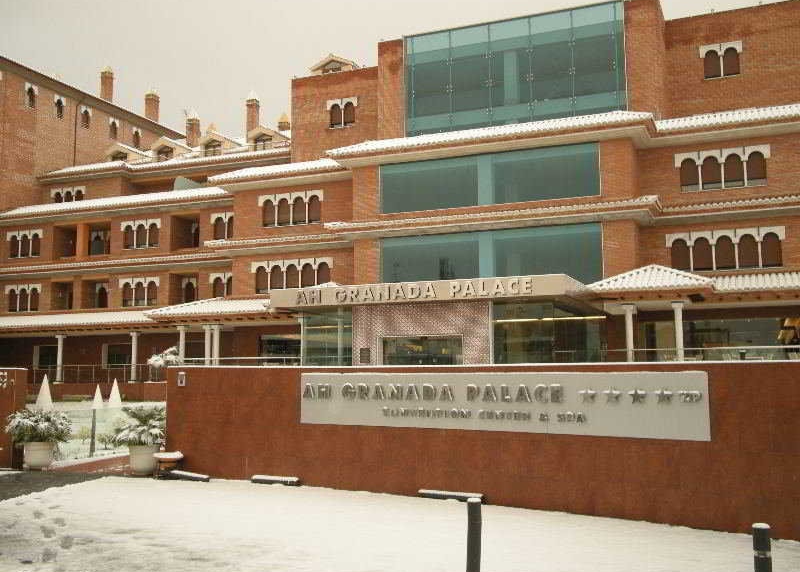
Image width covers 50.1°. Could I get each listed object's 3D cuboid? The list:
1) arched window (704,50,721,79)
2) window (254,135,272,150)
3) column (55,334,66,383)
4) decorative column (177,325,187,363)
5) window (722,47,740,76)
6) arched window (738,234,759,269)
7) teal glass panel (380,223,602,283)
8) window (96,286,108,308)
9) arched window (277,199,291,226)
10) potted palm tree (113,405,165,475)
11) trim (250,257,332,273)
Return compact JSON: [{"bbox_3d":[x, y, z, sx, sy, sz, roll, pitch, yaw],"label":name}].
[{"bbox_3d":[14.144,-10.027,38.706,0.680,1.306,0.150,-3,-7,22],"label":"arched window"},{"bbox_3d":[-8.100,-8.501,51.091,1.150,1.060,0.250,-3,-7,21],"label":"window"},{"bbox_3d":[-17.684,3.808,44.541,0.420,2.480,0.420,-3,-7,21],"label":"column"},{"bbox_3d":[-9.782,3.028,38.421,0.390,2.480,0.390,-3,-7,21],"label":"decorative column"},{"bbox_3d":[15.153,-10.223,39.029,0.740,1.370,0.200,-3,-7,21],"label":"window"},{"bbox_3d":[13.572,-1.339,33.283,0.743,1.370,0.180,-3,-8,21],"label":"arched window"},{"bbox_3d":[3.575,-1.063,35.243,9.445,2.450,0.120,-3,-7,21],"label":"teal glass panel"},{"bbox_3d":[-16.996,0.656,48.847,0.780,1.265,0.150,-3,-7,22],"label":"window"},{"bbox_3d":[-5.491,-3.465,40.295,0.730,1.342,0.150,-3,-7,22],"label":"arched window"},{"bbox_3d":[-4.852,2.863,15.898,0.930,1.250,0.920,2,-7,-17],"label":"potted palm tree"},{"bbox_3d":[-5.005,-0.966,39.887,4.280,0.500,0.150,-3,-7,21],"label":"trim"}]

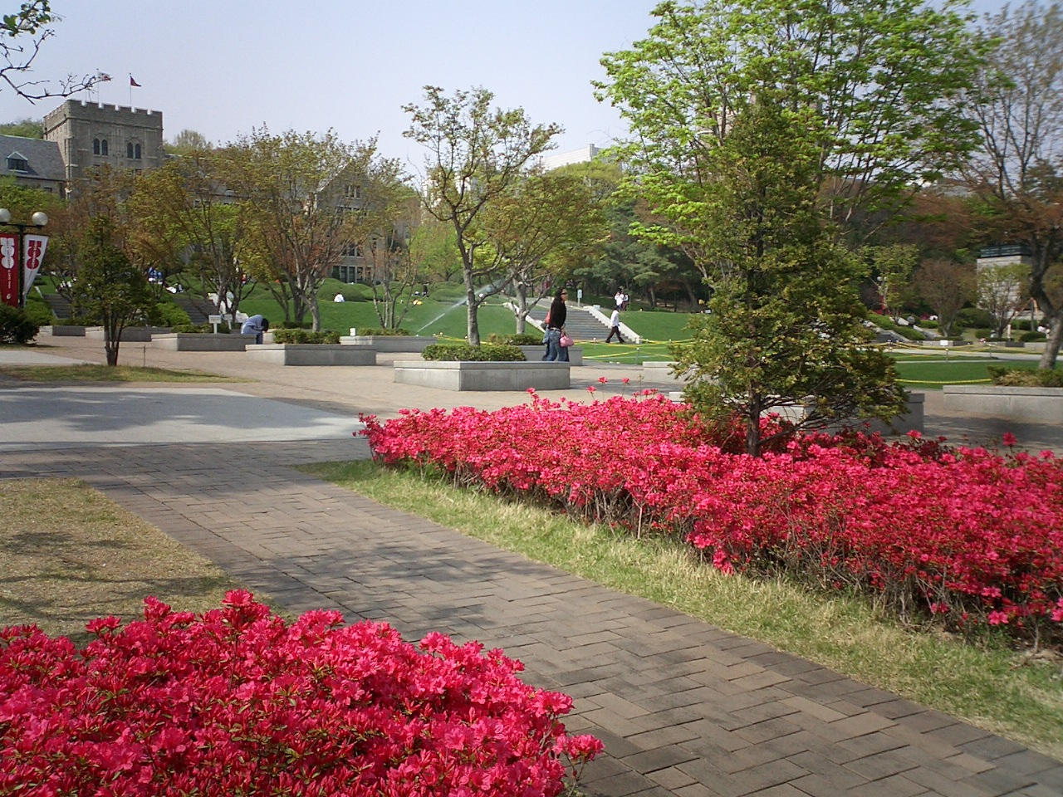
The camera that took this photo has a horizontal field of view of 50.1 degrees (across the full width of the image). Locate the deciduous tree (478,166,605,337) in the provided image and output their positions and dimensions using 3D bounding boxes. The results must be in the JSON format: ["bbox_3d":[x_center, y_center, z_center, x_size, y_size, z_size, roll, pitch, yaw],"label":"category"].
[{"bbox_3d":[0.210,-3.102,24.969,2.883,3.851,2.883,0,2,0],"label":"deciduous tree"}]

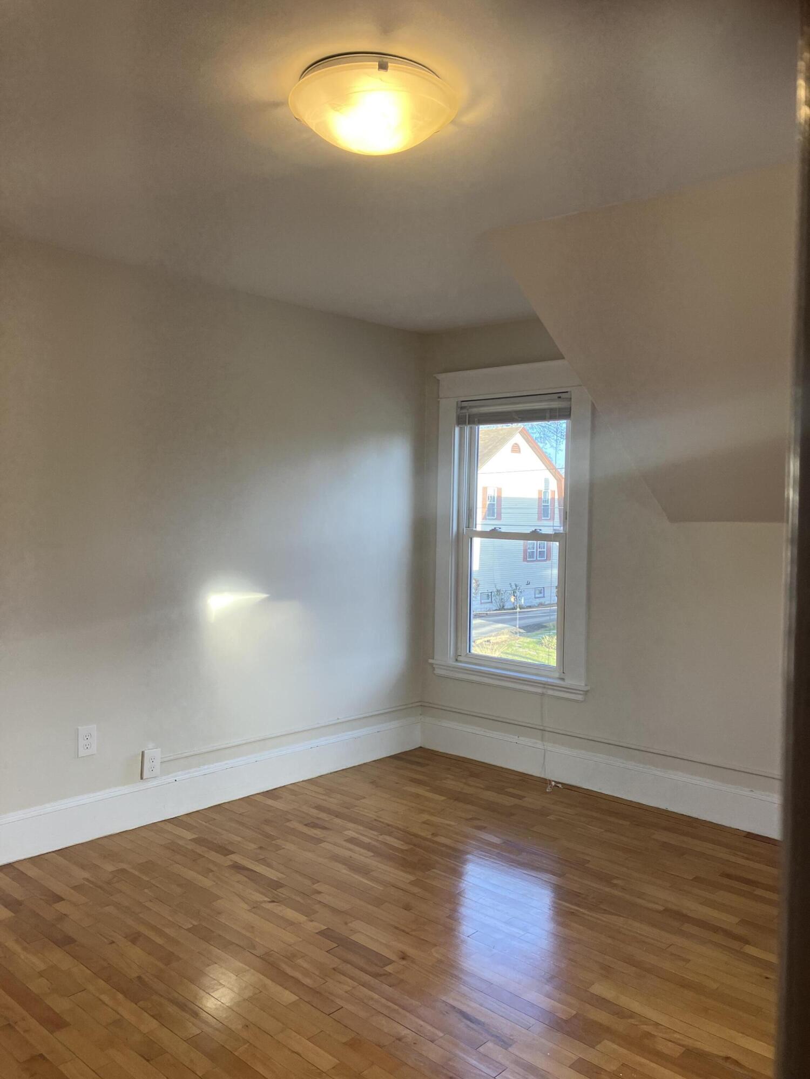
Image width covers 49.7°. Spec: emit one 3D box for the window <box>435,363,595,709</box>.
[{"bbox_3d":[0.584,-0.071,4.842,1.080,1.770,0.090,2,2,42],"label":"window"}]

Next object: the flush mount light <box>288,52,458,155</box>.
[{"bbox_3d":[-0.078,-1.056,2.194,0.420,0.134,0.420,1,2,0],"label":"flush mount light"}]

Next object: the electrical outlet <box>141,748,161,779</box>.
[{"bbox_3d":[-1.139,1.006,3.923,0.027,0.125,0.080,2,2,42],"label":"electrical outlet"}]

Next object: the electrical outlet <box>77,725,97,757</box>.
[{"bbox_3d":[-1.345,0.856,3.702,0.010,0.124,0.079,2,2,42],"label":"electrical outlet"}]

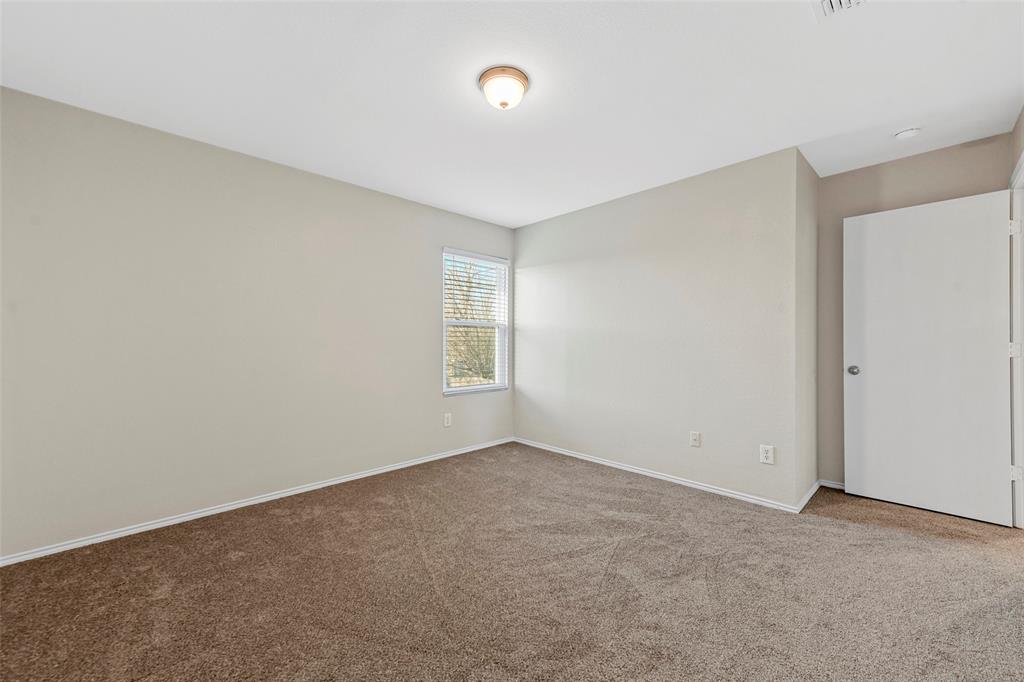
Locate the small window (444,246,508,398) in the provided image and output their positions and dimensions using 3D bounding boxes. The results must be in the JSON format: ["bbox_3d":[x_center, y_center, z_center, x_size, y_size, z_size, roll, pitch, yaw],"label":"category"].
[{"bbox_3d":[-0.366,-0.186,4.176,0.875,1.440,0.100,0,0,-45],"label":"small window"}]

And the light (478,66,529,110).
[{"bbox_3d":[-0.040,-1.221,1.986,0.247,0.128,0.247,0,0,0],"label":"light"}]

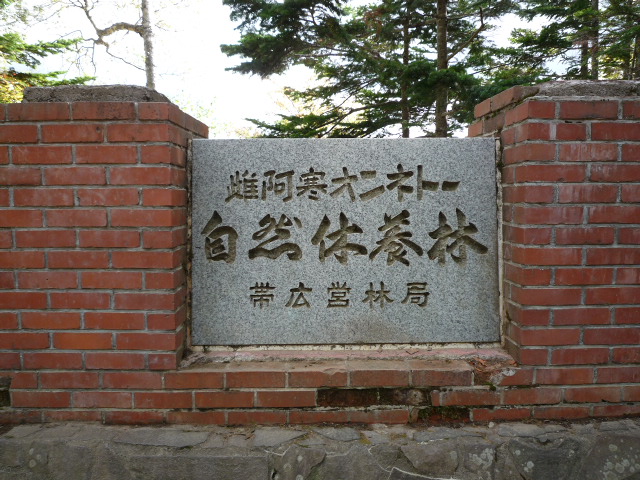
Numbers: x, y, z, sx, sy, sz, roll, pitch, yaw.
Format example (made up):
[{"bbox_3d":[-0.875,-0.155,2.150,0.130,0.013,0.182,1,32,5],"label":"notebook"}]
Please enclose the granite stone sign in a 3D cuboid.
[{"bbox_3d":[0.101,0.005,1.863,1.200,0.803,0.100,0,-2,-1],"label":"granite stone sign"}]

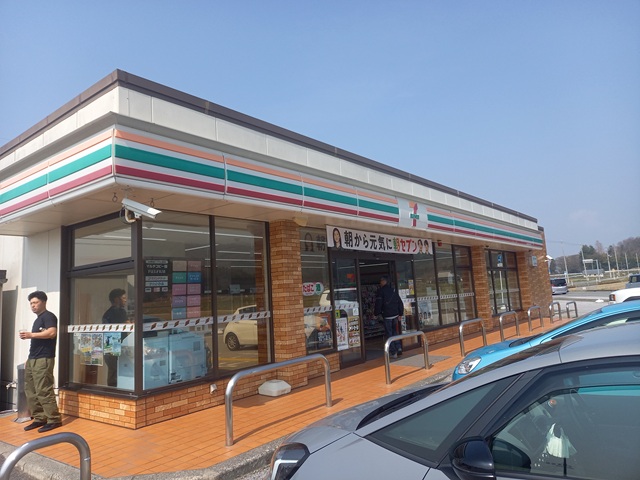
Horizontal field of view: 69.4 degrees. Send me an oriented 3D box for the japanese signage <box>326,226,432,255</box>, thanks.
[{"bbox_3d":[1.553,0.063,10.299,0.040,0.398,4.586,-9,-8,37],"label":"japanese signage"}]

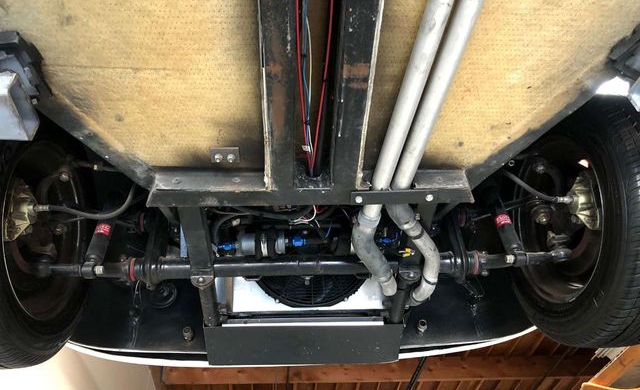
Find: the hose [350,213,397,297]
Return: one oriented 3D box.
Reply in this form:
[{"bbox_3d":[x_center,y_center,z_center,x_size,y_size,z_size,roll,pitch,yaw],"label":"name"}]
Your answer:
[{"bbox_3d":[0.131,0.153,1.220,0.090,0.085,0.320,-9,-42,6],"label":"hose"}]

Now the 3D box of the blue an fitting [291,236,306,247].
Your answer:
[{"bbox_3d":[-0.053,0.115,1.270,0.036,0.025,0.025,-1,-42,-3],"label":"blue an fitting"}]

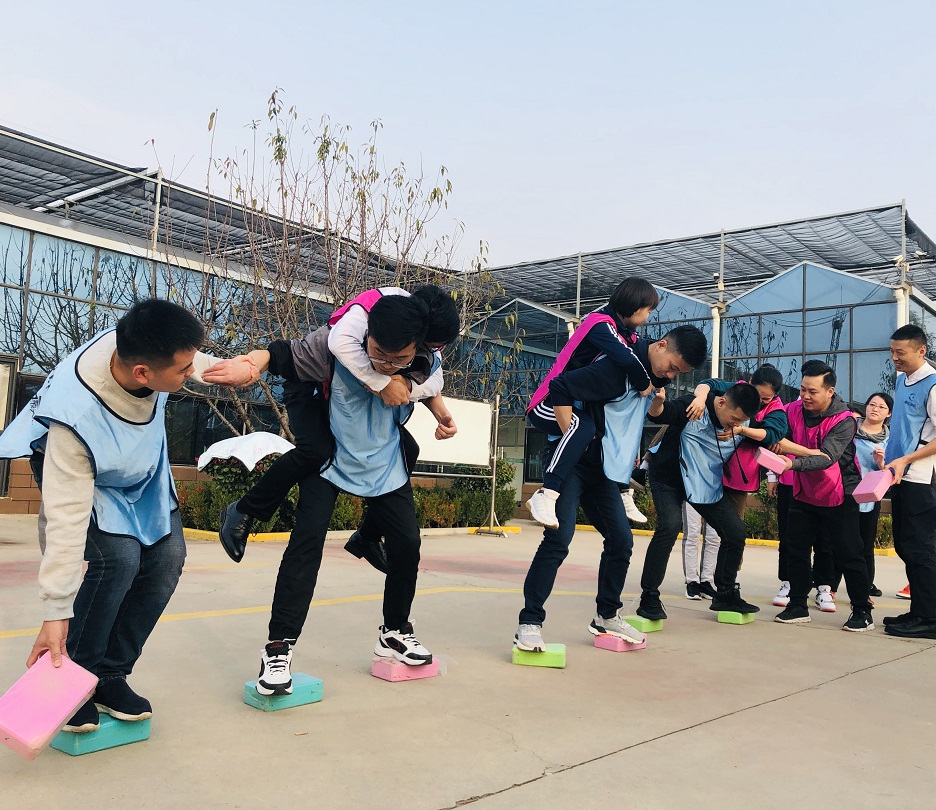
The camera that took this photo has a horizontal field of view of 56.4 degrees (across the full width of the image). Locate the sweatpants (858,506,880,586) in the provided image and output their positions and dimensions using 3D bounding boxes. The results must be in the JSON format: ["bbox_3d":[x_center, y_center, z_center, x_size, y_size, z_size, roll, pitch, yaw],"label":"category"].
[{"bbox_3d":[3.128,1.014,6.945,0.380,0.900,0.260,1,-5,20],"label":"sweatpants"}]

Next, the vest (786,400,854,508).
[{"bbox_3d":[2.150,0.301,5.313,0.290,0.610,0.430,-6,1,-38],"label":"vest"}]

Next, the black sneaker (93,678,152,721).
[{"bbox_3d":[-1.017,0.832,2.549,0.100,0.110,0.275,7,-6,-44],"label":"black sneaker"}]

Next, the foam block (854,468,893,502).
[{"bbox_3d":[2.459,0.499,5.299,0.230,0.072,0.150,-41,13,-31],"label":"foam block"}]

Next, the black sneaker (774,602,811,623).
[{"bbox_3d":[2.025,1.281,5.437,0.280,0.115,0.105,5,-5,-27],"label":"black sneaker"}]

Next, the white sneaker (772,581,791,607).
[{"bbox_3d":[2.182,1.297,6.018,0.110,0.150,0.295,0,-5,34],"label":"white sneaker"}]

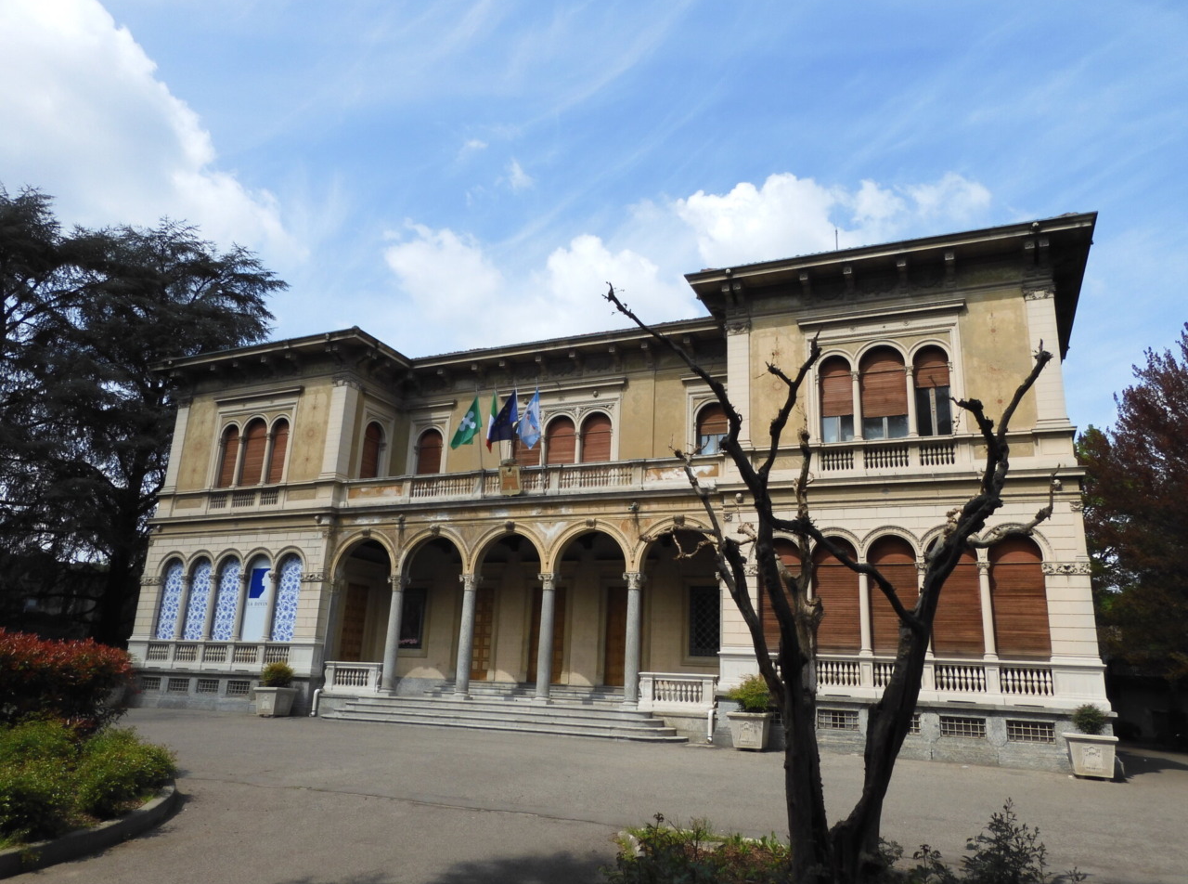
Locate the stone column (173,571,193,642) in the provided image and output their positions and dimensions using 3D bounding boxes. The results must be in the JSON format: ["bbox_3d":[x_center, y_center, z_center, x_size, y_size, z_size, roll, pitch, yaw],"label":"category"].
[{"bbox_3d":[-13.325,5.341,26.722,0.225,2.062,0.225,-5,-17,23],"label":"stone column"}]

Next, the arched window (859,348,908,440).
[{"bbox_3d":[6.929,-1.212,19.806,0.975,2.300,0.250,-5,-17,23],"label":"arched window"}]

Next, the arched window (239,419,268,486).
[{"bbox_3d":[-11.297,0.320,27.699,0.960,2.250,0.100,-5,-17,23],"label":"arched window"}]

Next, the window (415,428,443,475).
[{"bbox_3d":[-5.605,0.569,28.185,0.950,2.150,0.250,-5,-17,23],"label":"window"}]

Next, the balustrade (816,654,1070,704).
[{"bbox_3d":[7.151,4.981,17.332,4.957,0.824,0.320,-5,-17,23],"label":"balustrade"}]

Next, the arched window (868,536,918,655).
[{"bbox_3d":[6.664,3.398,18.284,1.030,2.575,0.091,-4,-16,23],"label":"arched window"}]

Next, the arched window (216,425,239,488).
[{"bbox_3d":[-12.362,0.486,27.974,0.772,2.188,0.180,-4,-17,23],"label":"arched window"}]

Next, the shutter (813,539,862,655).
[{"bbox_3d":[5.635,3.540,19.066,1.030,2.624,0.090,-4,-17,23],"label":"shutter"}]

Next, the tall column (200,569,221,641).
[{"bbox_3d":[-12.002,5.153,25.842,0.303,2.111,0.303,-4,-16,23],"label":"tall column"}]

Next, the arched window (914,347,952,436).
[{"bbox_3d":[7.921,-1.237,19.367,0.735,2.200,0.250,-5,-17,23],"label":"arched window"}]

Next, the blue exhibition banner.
[{"bbox_3d":[-10.560,5.004,25.912,0.970,2.465,0.060,-4,-17,23],"label":"blue exhibition banner"}]

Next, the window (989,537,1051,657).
[{"bbox_3d":[9.023,3.254,17.528,1.030,2.640,0.250,-5,-17,23],"label":"window"}]

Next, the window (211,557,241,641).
[{"bbox_3d":[-11.739,4.985,26.414,0.960,2.667,0.180,-4,-17,23],"label":"window"}]

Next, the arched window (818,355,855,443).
[{"bbox_3d":[5.828,-1.012,19.783,0.828,2.171,0.222,-4,-16,23],"label":"arched window"}]

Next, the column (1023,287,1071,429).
[{"bbox_3d":[10.004,-1.860,18.272,0.657,3.363,0.505,-4,-16,23],"label":"column"}]

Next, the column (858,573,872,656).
[{"bbox_3d":[6.057,3.767,18.436,0.270,1.930,0.270,-5,-17,23],"label":"column"}]

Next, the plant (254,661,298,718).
[{"bbox_3d":[-9.133,7.102,23.718,0.887,1.513,0.887,-4,-17,23],"label":"plant"}]

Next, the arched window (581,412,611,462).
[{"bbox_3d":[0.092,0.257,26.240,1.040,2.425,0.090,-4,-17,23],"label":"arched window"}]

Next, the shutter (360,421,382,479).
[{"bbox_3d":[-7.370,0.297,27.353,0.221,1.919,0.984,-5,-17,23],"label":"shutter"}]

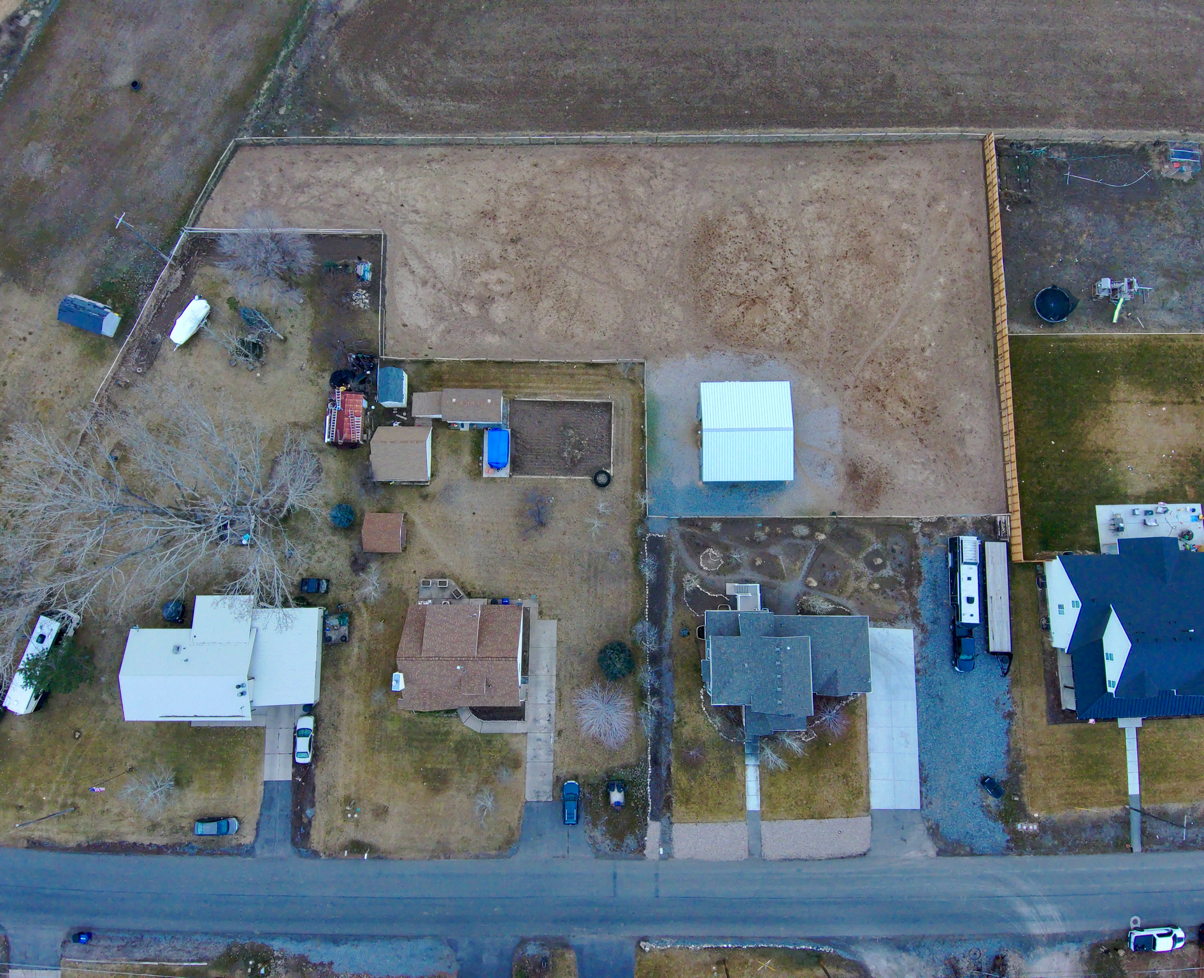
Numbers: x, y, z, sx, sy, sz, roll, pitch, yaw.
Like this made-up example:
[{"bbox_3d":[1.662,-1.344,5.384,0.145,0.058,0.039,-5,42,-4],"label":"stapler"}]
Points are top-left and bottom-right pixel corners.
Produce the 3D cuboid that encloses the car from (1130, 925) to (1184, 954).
[{"bbox_3d":[58.370,47.181,82.820,5.850,1.900,2.000,-4,82,0],"label":"car"}]

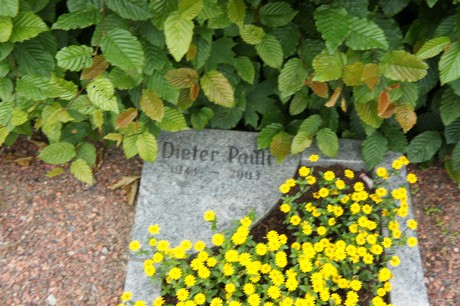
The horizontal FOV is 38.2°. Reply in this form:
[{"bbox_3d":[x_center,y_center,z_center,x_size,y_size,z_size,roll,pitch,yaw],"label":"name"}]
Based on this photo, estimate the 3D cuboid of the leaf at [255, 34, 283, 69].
[{"bbox_3d":[0.070,-0.183,1.200,0.045,0.015,0.071,-29,83,-2],"label":"leaf"}]

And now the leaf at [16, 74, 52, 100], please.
[{"bbox_3d":[-0.347,-0.116,1.180,0.068,0.015,0.046,9,82,-7],"label":"leaf"}]

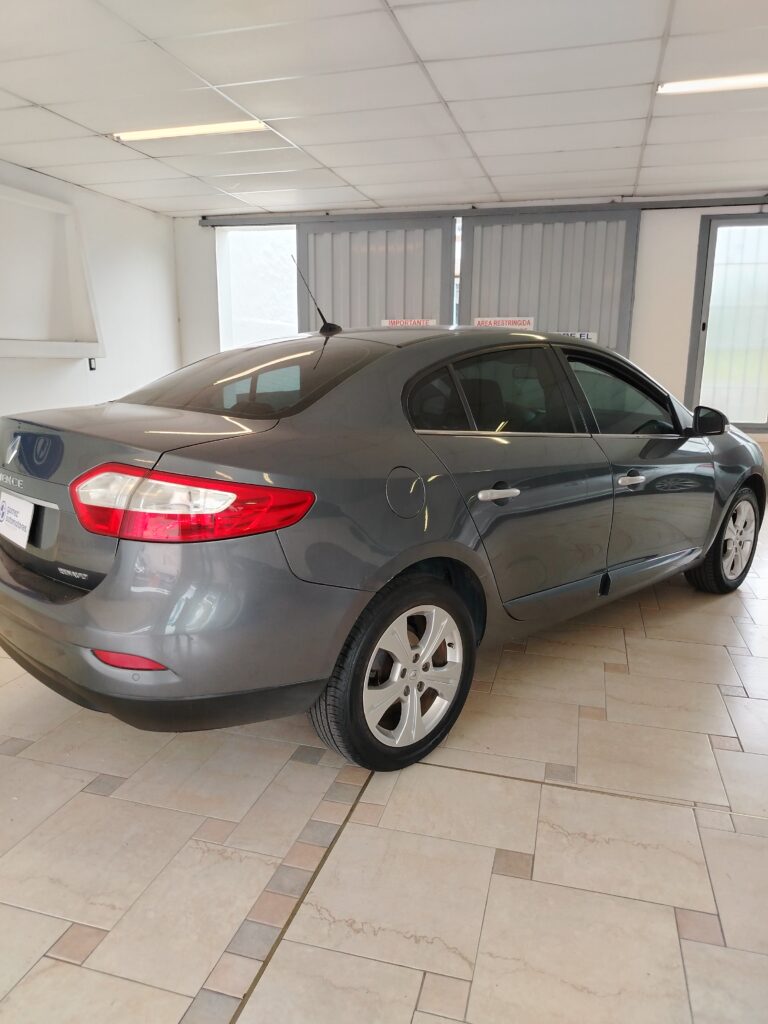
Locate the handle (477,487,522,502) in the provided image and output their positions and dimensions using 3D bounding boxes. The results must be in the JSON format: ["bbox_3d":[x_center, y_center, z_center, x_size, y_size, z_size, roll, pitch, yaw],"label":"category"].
[{"bbox_3d":[0.402,-0.060,2.455,0.230,0.038,0.048,-8,14,-43],"label":"handle"}]

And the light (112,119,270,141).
[{"bbox_3d":[-1.340,-2.610,4.869,1.180,0.060,0.170,4,13,16],"label":"light"}]

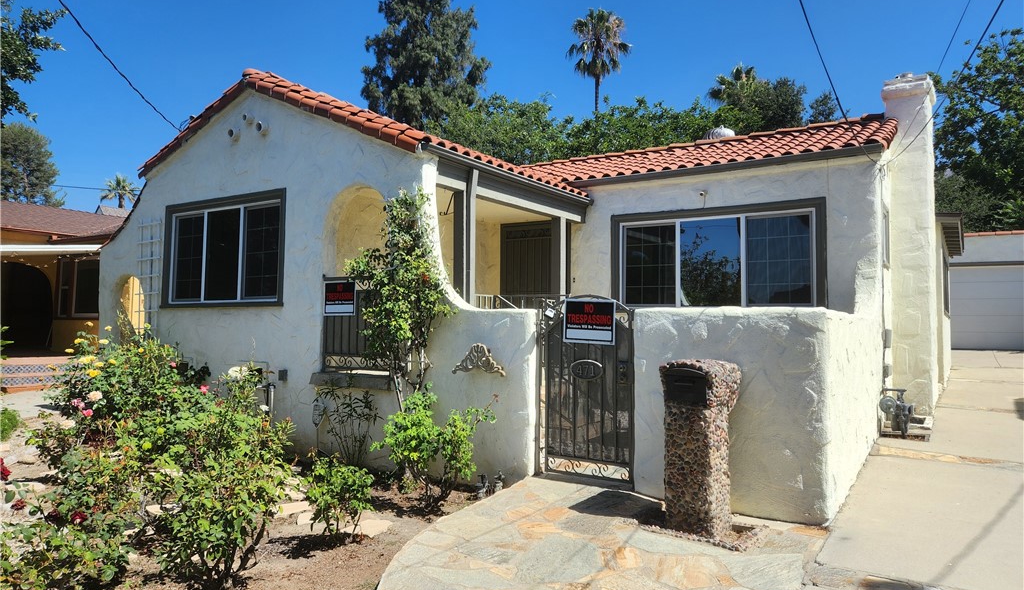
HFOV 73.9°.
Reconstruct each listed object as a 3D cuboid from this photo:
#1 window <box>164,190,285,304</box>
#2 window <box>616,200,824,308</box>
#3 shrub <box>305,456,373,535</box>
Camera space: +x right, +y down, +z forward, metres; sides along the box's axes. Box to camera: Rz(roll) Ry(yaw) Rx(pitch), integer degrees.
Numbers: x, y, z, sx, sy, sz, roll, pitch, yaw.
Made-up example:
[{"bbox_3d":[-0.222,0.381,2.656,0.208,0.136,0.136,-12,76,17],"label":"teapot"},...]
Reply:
[{"bbox_3d":[-3.772,-0.547,8.782,2.516,1.406,0.140,-1,-3,32],"label":"window"},{"bbox_3d":[2.680,-0.496,9.183,2.882,1.380,0.140,-1,-3,32],"label":"window"},{"bbox_3d":[-1.281,1.457,5.044,0.490,0.600,0.470,1,-2,-14],"label":"shrub"}]

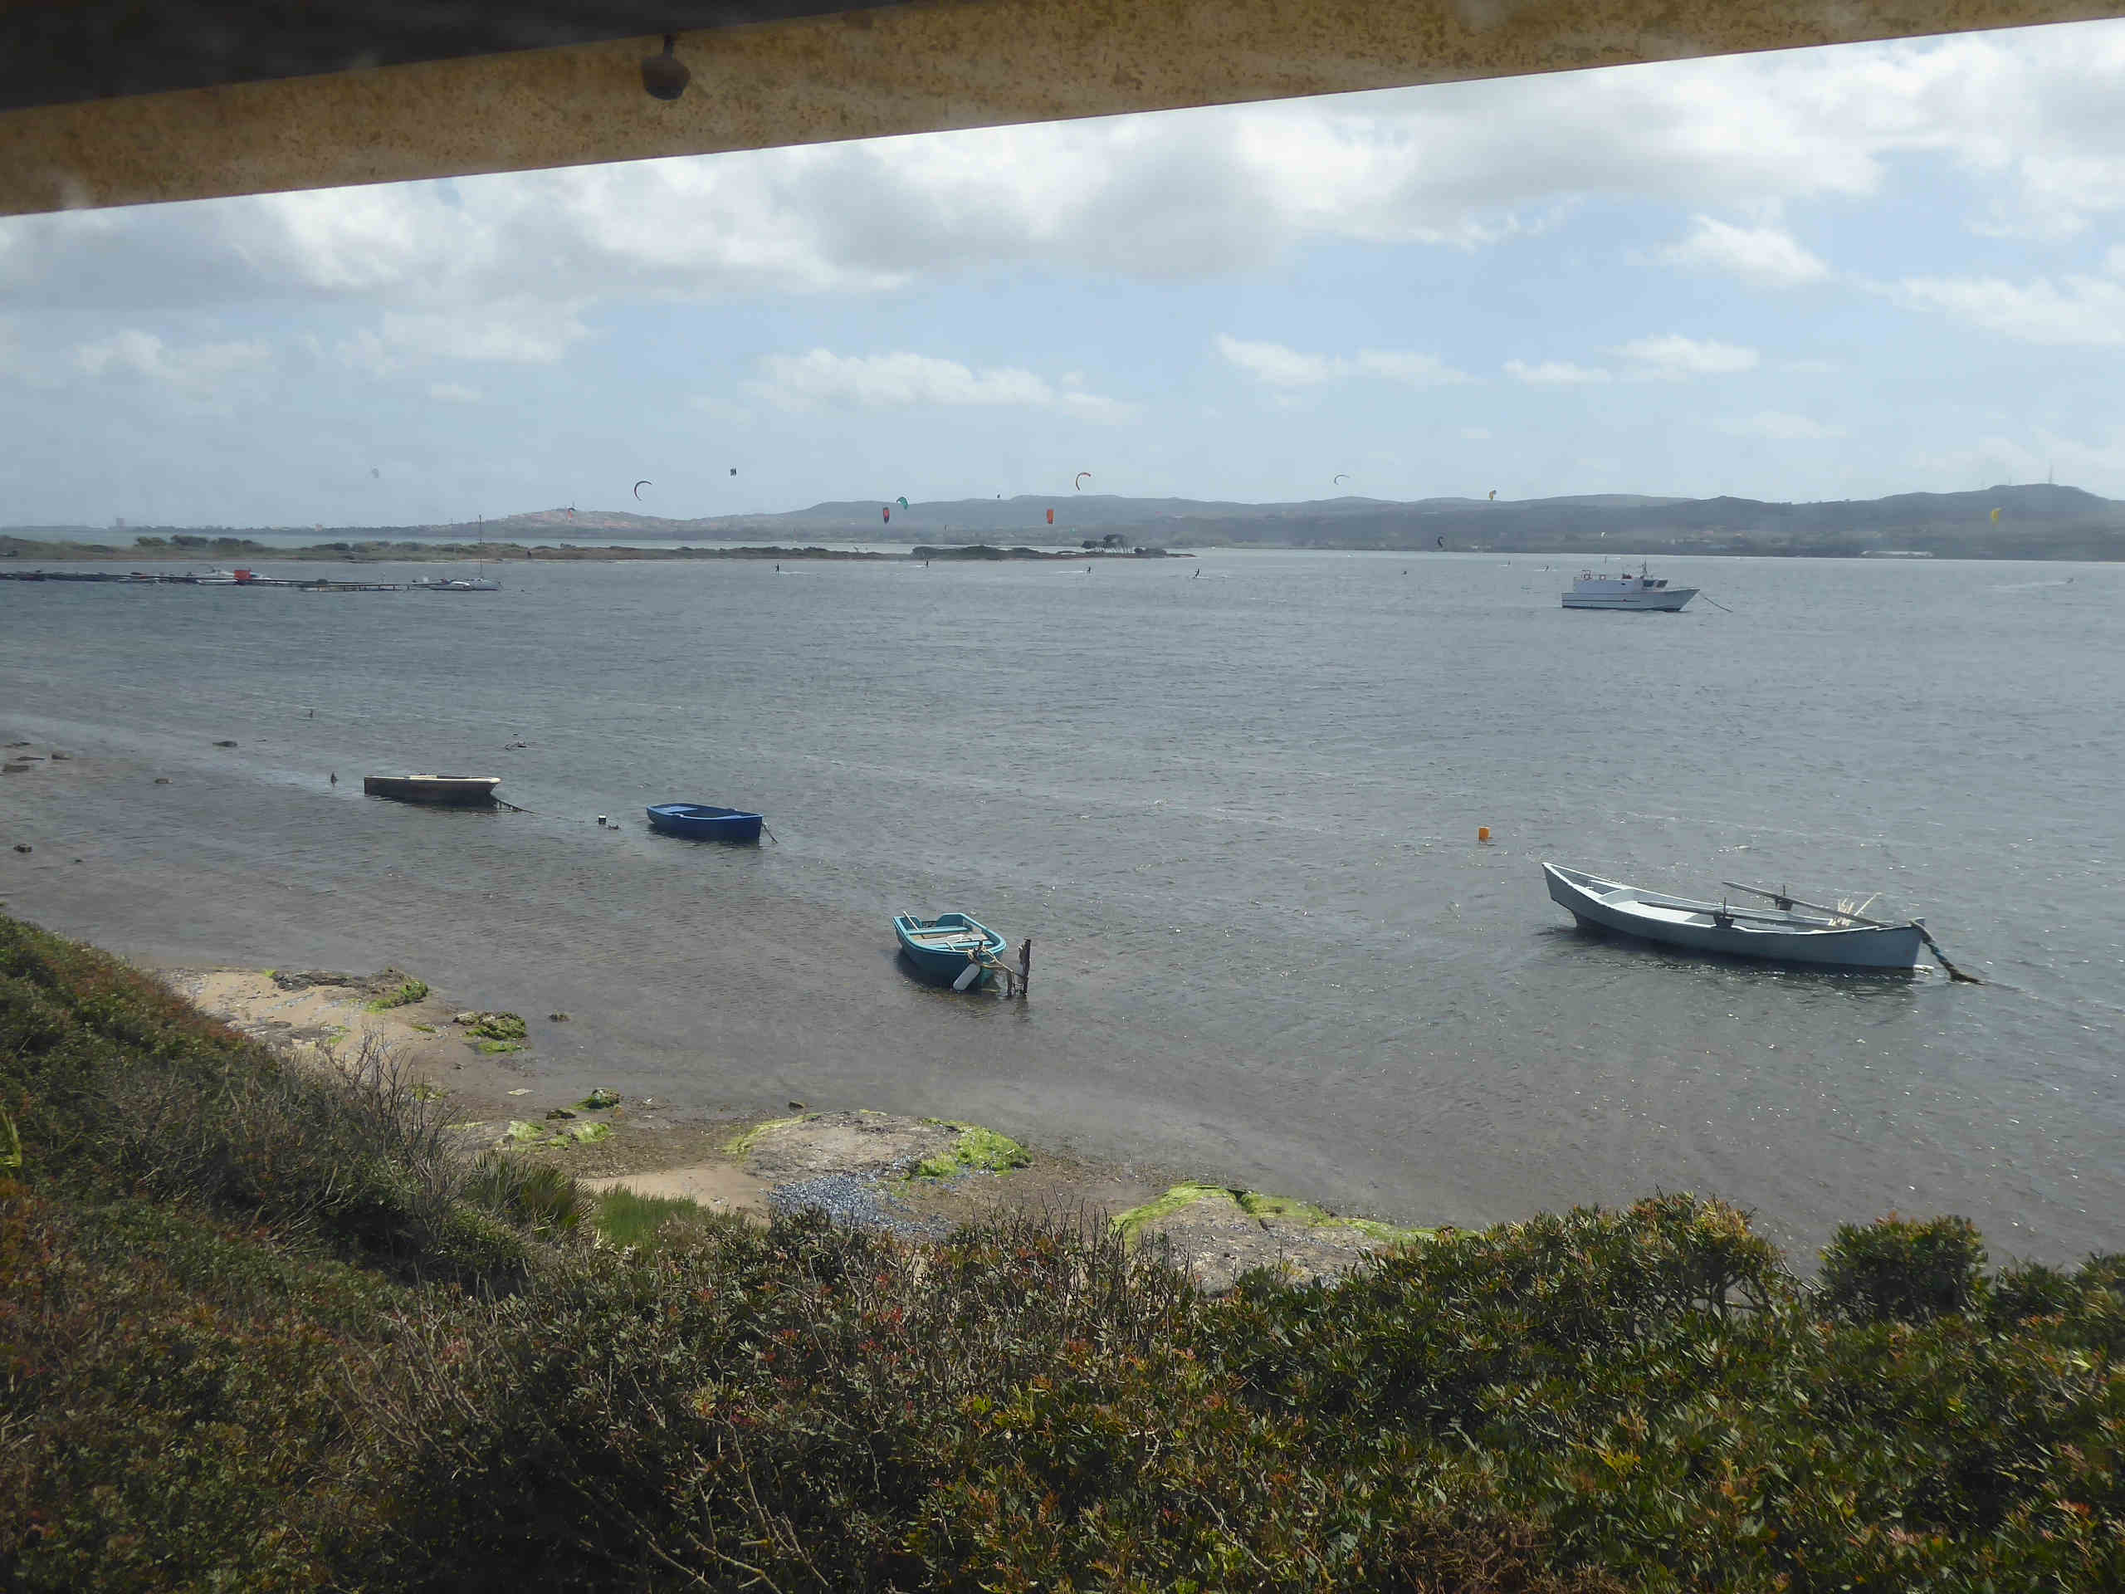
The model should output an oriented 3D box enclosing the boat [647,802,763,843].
[{"bbox_3d":[-7.617,0.547,42.347,3.300,0.600,1.270,6,9,38],"label":"boat"}]

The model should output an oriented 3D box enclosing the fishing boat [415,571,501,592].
[{"bbox_3d":[-68.406,-24.294,222.536,9.400,2.300,2.800,1,7,3],"label":"fishing boat"}]

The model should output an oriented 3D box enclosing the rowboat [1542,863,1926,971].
[{"bbox_3d":[10.593,1.933,31.554,5.900,1.100,1.600,6,9,34],"label":"rowboat"}]

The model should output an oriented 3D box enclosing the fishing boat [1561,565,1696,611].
[{"bbox_3d":[59.902,-21.999,207.781,14.400,4.800,4.000,4,8,23],"label":"fishing boat"}]

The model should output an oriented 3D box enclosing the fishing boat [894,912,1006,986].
[{"bbox_3d":[-1.562,2.295,29.236,1.370,0.650,3.050,-2,8,-20],"label":"fishing boat"}]

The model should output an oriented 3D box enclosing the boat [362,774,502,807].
[{"bbox_3d":[-15.205,-0.184,47.549,3.500,0.570,1.250,2,8,12],"label":"boat"}]

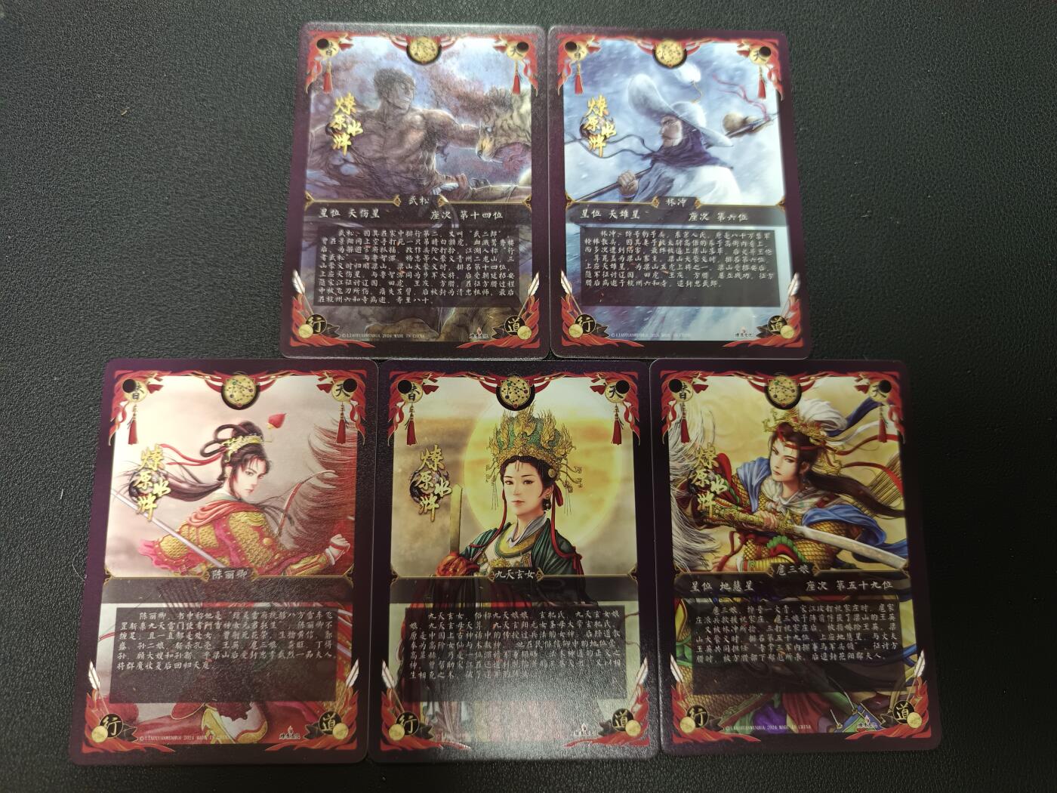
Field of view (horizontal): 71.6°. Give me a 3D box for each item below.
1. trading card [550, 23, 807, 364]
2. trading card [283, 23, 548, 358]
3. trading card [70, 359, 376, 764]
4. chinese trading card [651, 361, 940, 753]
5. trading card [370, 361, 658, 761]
[{"bbox_3d":[0.037,-0.052,0.183,0.063,0.001,0.088,0,80,-2],"label":"trading card"},{"bbox_3d":[-0.027,-0.052,0.181,0.063,0.001,0.088,0,80,-2],"label":"trading card"},{"bbox_3d":[-0.066,0.035,0.163,0.063,0.001,0.088,0,80,-2],"label":"trading card"},{"bbox_3d":[0.060,0.035,0.168,0.063,0.001,0.088,0,80,-2],"label":"chinese trading card"},{"bbox_3d":[-0.003,0.035,0.166,0.063,0.001,0.088,0,80,-2],"label":"trading card"}]

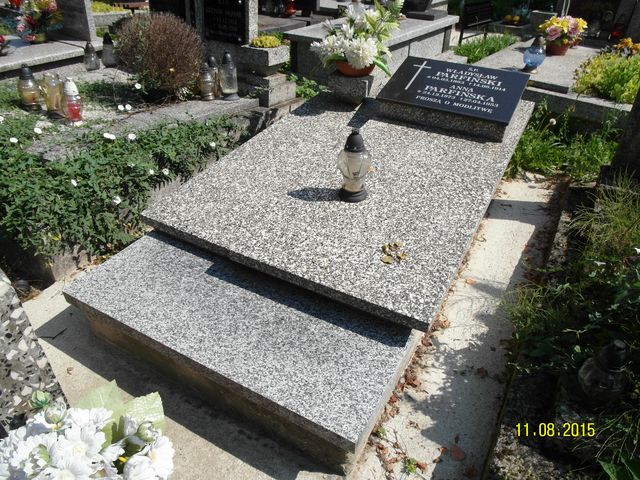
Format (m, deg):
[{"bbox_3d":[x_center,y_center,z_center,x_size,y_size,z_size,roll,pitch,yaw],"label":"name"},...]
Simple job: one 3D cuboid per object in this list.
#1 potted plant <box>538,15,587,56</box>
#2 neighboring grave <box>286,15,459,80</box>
[{"bbox_3d":[2.003,-1.710,3.675,0.390,0.310,0.360,18,37,24],"label":"potted plant"},{"bbox_3d":[0.562,-1.825,4.227,0.860,0.400,2.120,18,37,24],"label":"neighboring grave"}]

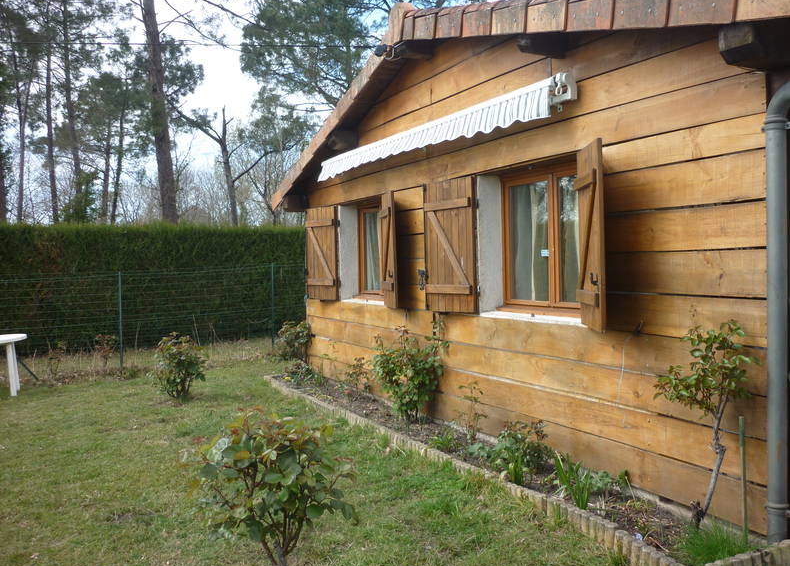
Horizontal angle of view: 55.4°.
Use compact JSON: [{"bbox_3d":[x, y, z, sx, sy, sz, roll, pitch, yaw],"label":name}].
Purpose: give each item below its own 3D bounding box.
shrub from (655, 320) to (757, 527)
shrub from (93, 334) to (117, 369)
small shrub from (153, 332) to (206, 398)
[{"bbox_3d":[1.628,0.779,4.092,0.420,1.129,0.480,-2,2,-26],"label":"shrub"},{"bbox_3d":[-4.455,1.045,11.549,0.360,0.527,0.360,-2,2,-26],"label":"shrub"},{"bbox_3d":[-2.599,0.976,9.066,0.580,0.749,0.600,-2,2,-26],"label":"small shrub"}]

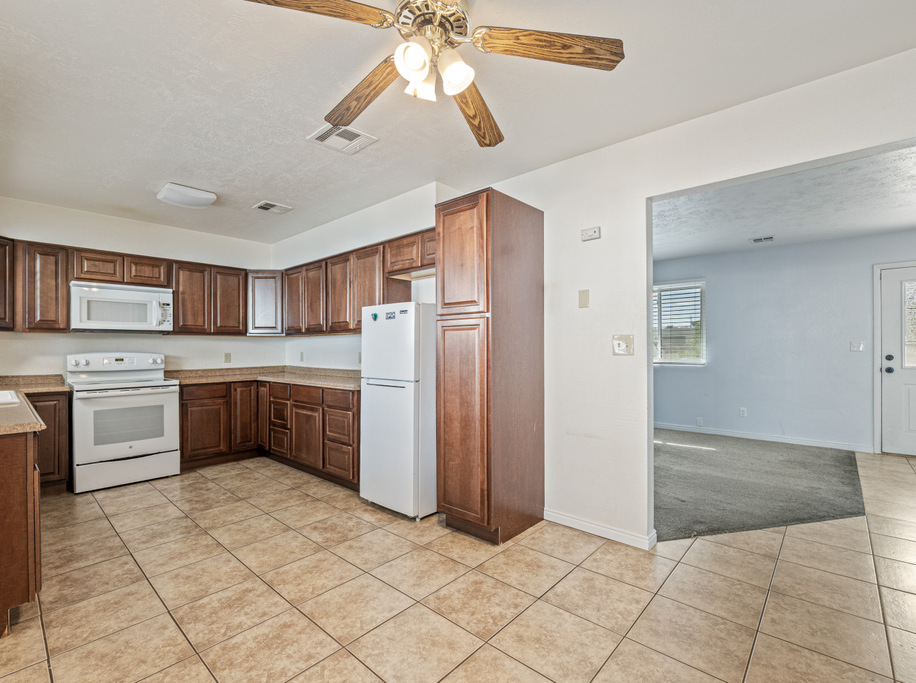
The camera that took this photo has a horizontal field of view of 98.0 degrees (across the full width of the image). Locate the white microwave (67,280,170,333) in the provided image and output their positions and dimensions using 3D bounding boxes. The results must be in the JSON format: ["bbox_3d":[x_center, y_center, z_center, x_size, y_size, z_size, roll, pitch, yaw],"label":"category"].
[{"bbox_3d":[-3.372,-0.310,3.985,0.420,0.428,0.757,-2,-2,41],"label":"white microwave"}]

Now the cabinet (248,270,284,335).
[{"bbox_3d":[-2.265,-0.450,4.848,0.457,0.797,0.341,0,-1,-3],"label":"cabinet"}]

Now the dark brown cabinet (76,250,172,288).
[{"bbox_3d":[-3.405,-0.696,4.027,0.330,0.343,0.765,-2,-2,41],"label":"dark brown cabinet"}]

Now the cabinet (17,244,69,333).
[{"bbox_3d":[-3.747,-0.466,3.582,0.325,0.797,0.328,-1,-1,43],"label":"cabinet"}]

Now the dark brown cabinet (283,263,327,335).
[{"bbox_3d":[-1.582,-0.458,4.529,0.877,0.797,0.333,-1,-1,41],"label":"dark brown cabinet"}]

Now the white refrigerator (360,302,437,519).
[{"bbox_3d":[-0.327,0.500,3.210,0.629,1.527,0.627,-2,-2,41],"label":"white refrigerator"}]

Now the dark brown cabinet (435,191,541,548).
[{"bbox_3d":[0.226,0.163,2.774,0.472,2.175,0.620,-2,-2,41],"label":"dark brown cabinet"}]

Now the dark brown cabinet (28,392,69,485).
[{"bbox_3d":[-3.648,0.841,3.493,0.610,0.838,0.285,-2,-2,41],"label":"dark brown cabinet"}]

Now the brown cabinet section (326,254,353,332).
[{"bbox_3d":[-1.086,-0.458,4.081,0.461,0.758,0.315,-2,-3,41],"label":"brown cabinet section"}]

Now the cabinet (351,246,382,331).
[{"bbox_3d":[-0.734,-0.473,3.815,0.493,0.797,0.333,-1,-1,41],"label":"cabinet"}]

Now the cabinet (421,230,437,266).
[{"bbox_3d":[-0.035,-0.750,3.214,0.465,0.312,0.330,-2,-2,41],"label":"cabinet"}]

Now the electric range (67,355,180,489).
[{"bbox_3d":[-3.217,0.716,3.847,0.670,1.188,0.741,-1,-1,43],"label":"electric range"}]

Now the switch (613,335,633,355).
[{"bbox_3d":[1.047,0.026,2.526,0.122,0.124,0.012,-1,-1,41],"label":"switch"}]

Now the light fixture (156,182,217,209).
[{"bbox_3d":[-2.187,-1.156,3.221,0.355,0.076,0.338,-1,-1,42],"label":"light fixture"}]

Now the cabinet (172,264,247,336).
[{"bbox_3d":[-2.895,-0.459,4.600,0.330,0.796,0.755,-2,-2,41],"label":"cabinet"}]

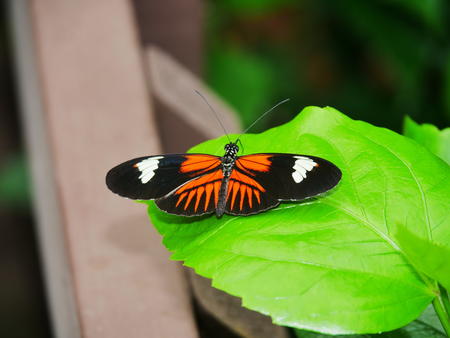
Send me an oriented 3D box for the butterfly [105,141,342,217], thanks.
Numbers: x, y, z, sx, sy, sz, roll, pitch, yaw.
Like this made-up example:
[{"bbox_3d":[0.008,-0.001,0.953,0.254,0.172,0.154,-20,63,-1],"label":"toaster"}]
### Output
[{"bbox_3d":[-0.001,0.003,1.185,0.074,0.012,0.029,-2,49,13],"label":"butterfly"}]

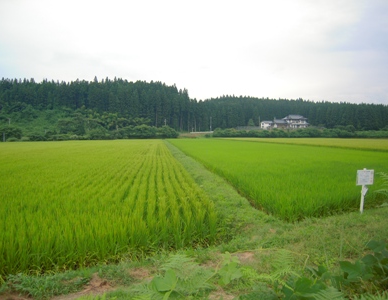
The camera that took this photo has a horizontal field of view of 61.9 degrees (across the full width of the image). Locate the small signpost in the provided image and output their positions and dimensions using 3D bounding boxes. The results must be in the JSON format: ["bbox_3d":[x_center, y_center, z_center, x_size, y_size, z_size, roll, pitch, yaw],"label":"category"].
[{"bbox_3d":[4.427,1.062,8.400,0.550,1.170,0.090,2,2,-20],"label":"small signpost"}]

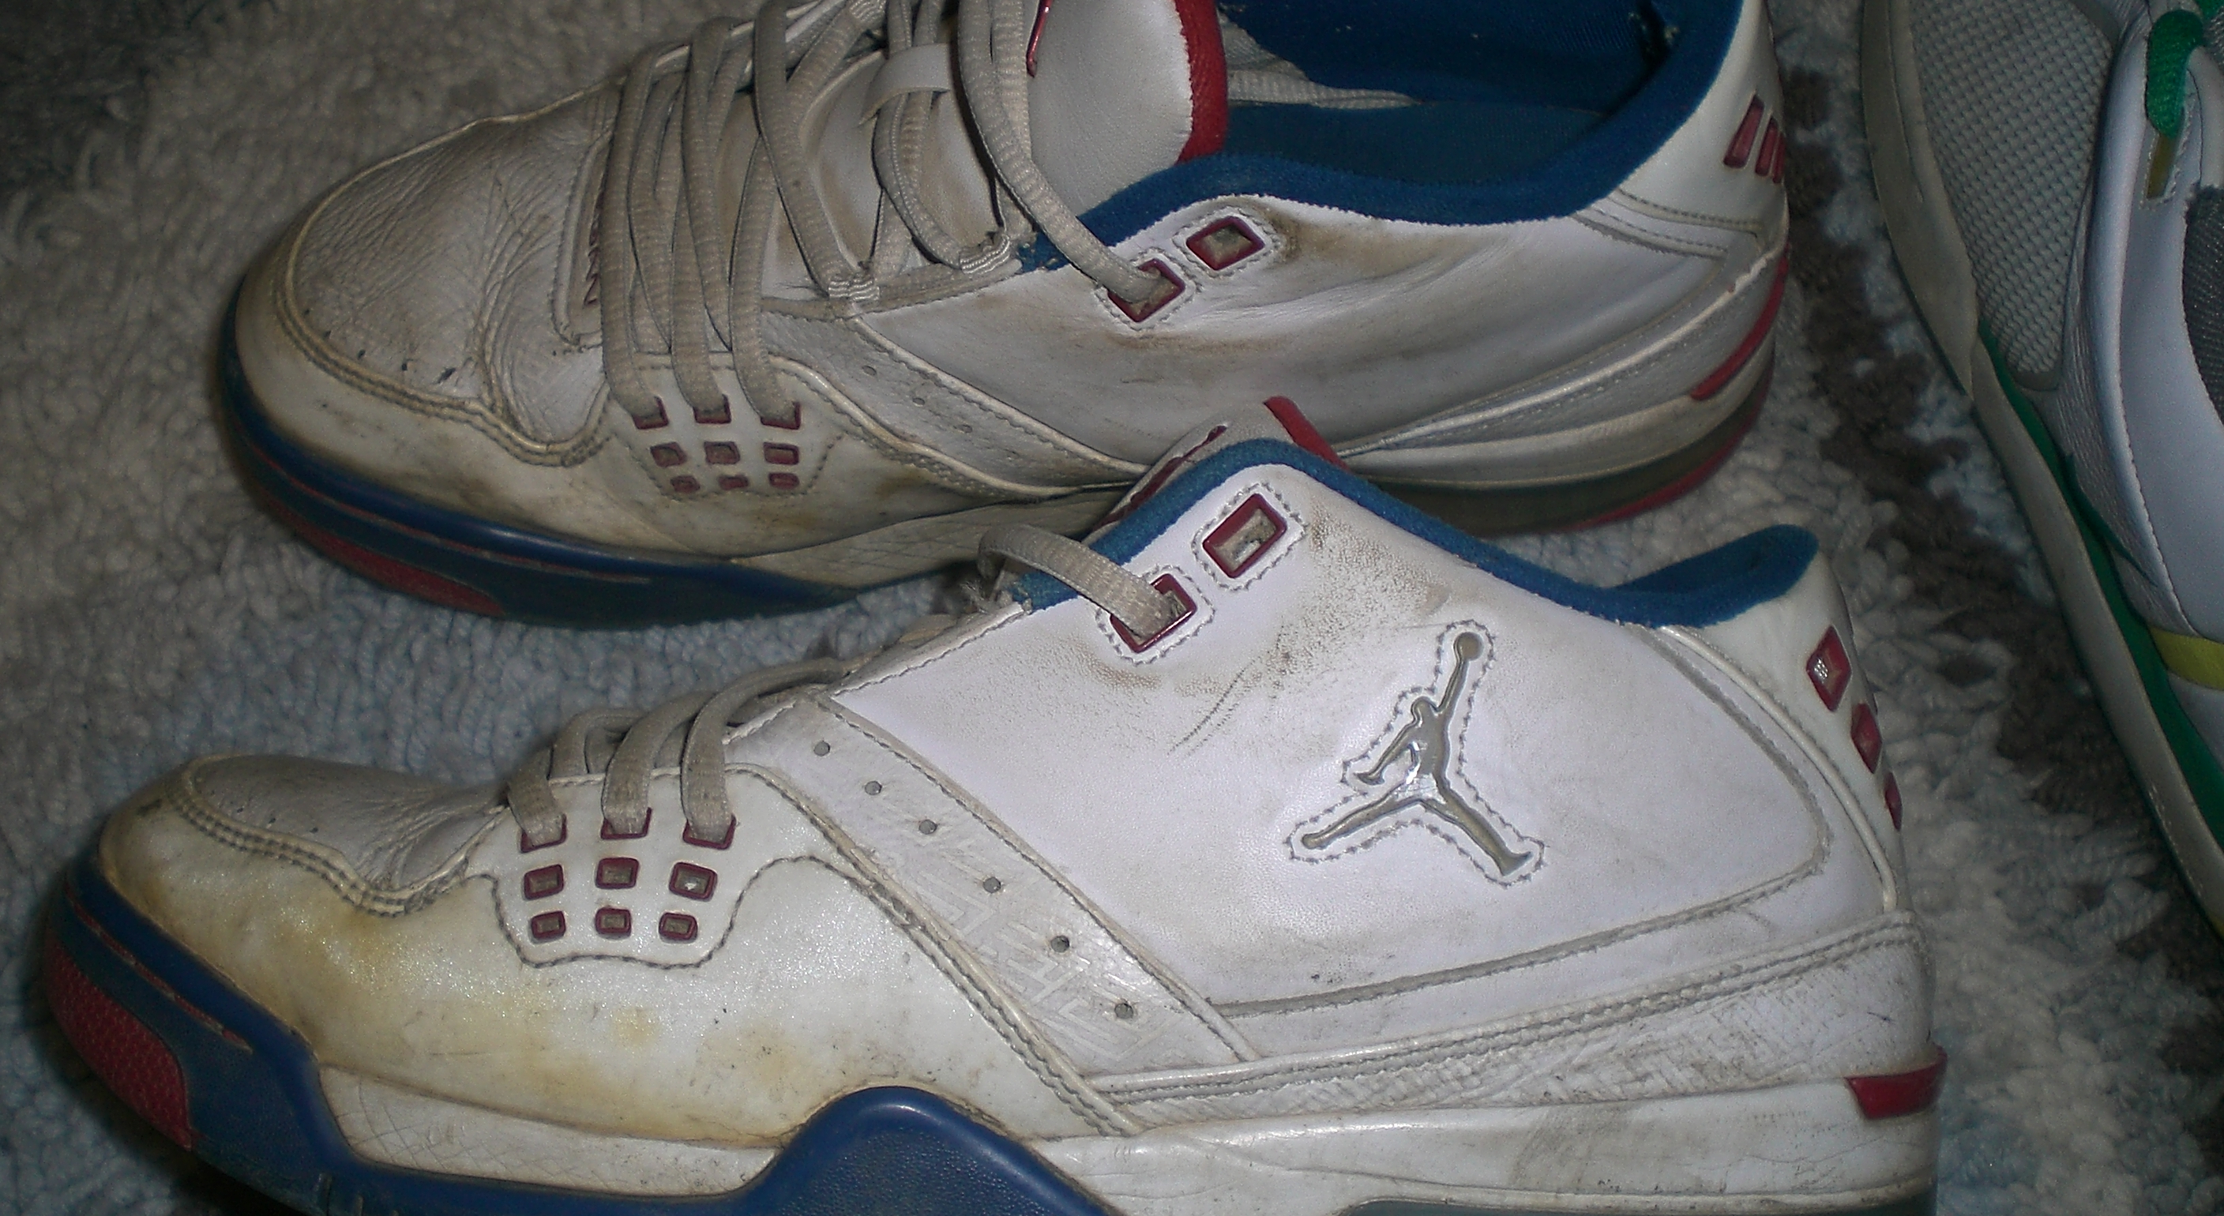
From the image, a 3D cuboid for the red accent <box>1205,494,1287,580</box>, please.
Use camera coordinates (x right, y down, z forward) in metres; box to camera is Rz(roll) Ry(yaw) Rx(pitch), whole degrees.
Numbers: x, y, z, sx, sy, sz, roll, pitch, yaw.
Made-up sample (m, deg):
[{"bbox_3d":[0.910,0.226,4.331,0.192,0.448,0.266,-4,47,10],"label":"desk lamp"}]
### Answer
[{"bbox_3d":[0.020,-0.011,0.370,0.011,0.004,0.007,-41,70,0],"label":"red accent"}]

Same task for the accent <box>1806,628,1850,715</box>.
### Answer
[{"bbox_3d":[0.108,0.009,0.369,0.008,0.003,0.012,60,41,-15],"label":"accent"}]

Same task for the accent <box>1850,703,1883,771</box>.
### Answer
[{"bbox_3d":[0.115,0.020,0.372,0.007,0.003,0.010,60,35,-11],"label":"accent"}]

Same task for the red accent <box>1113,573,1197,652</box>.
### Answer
[{"bbox_3d":[0.006,0.001,0.370,0.011,0.004,0.007,-36,72,2],"label":"red accent"}]

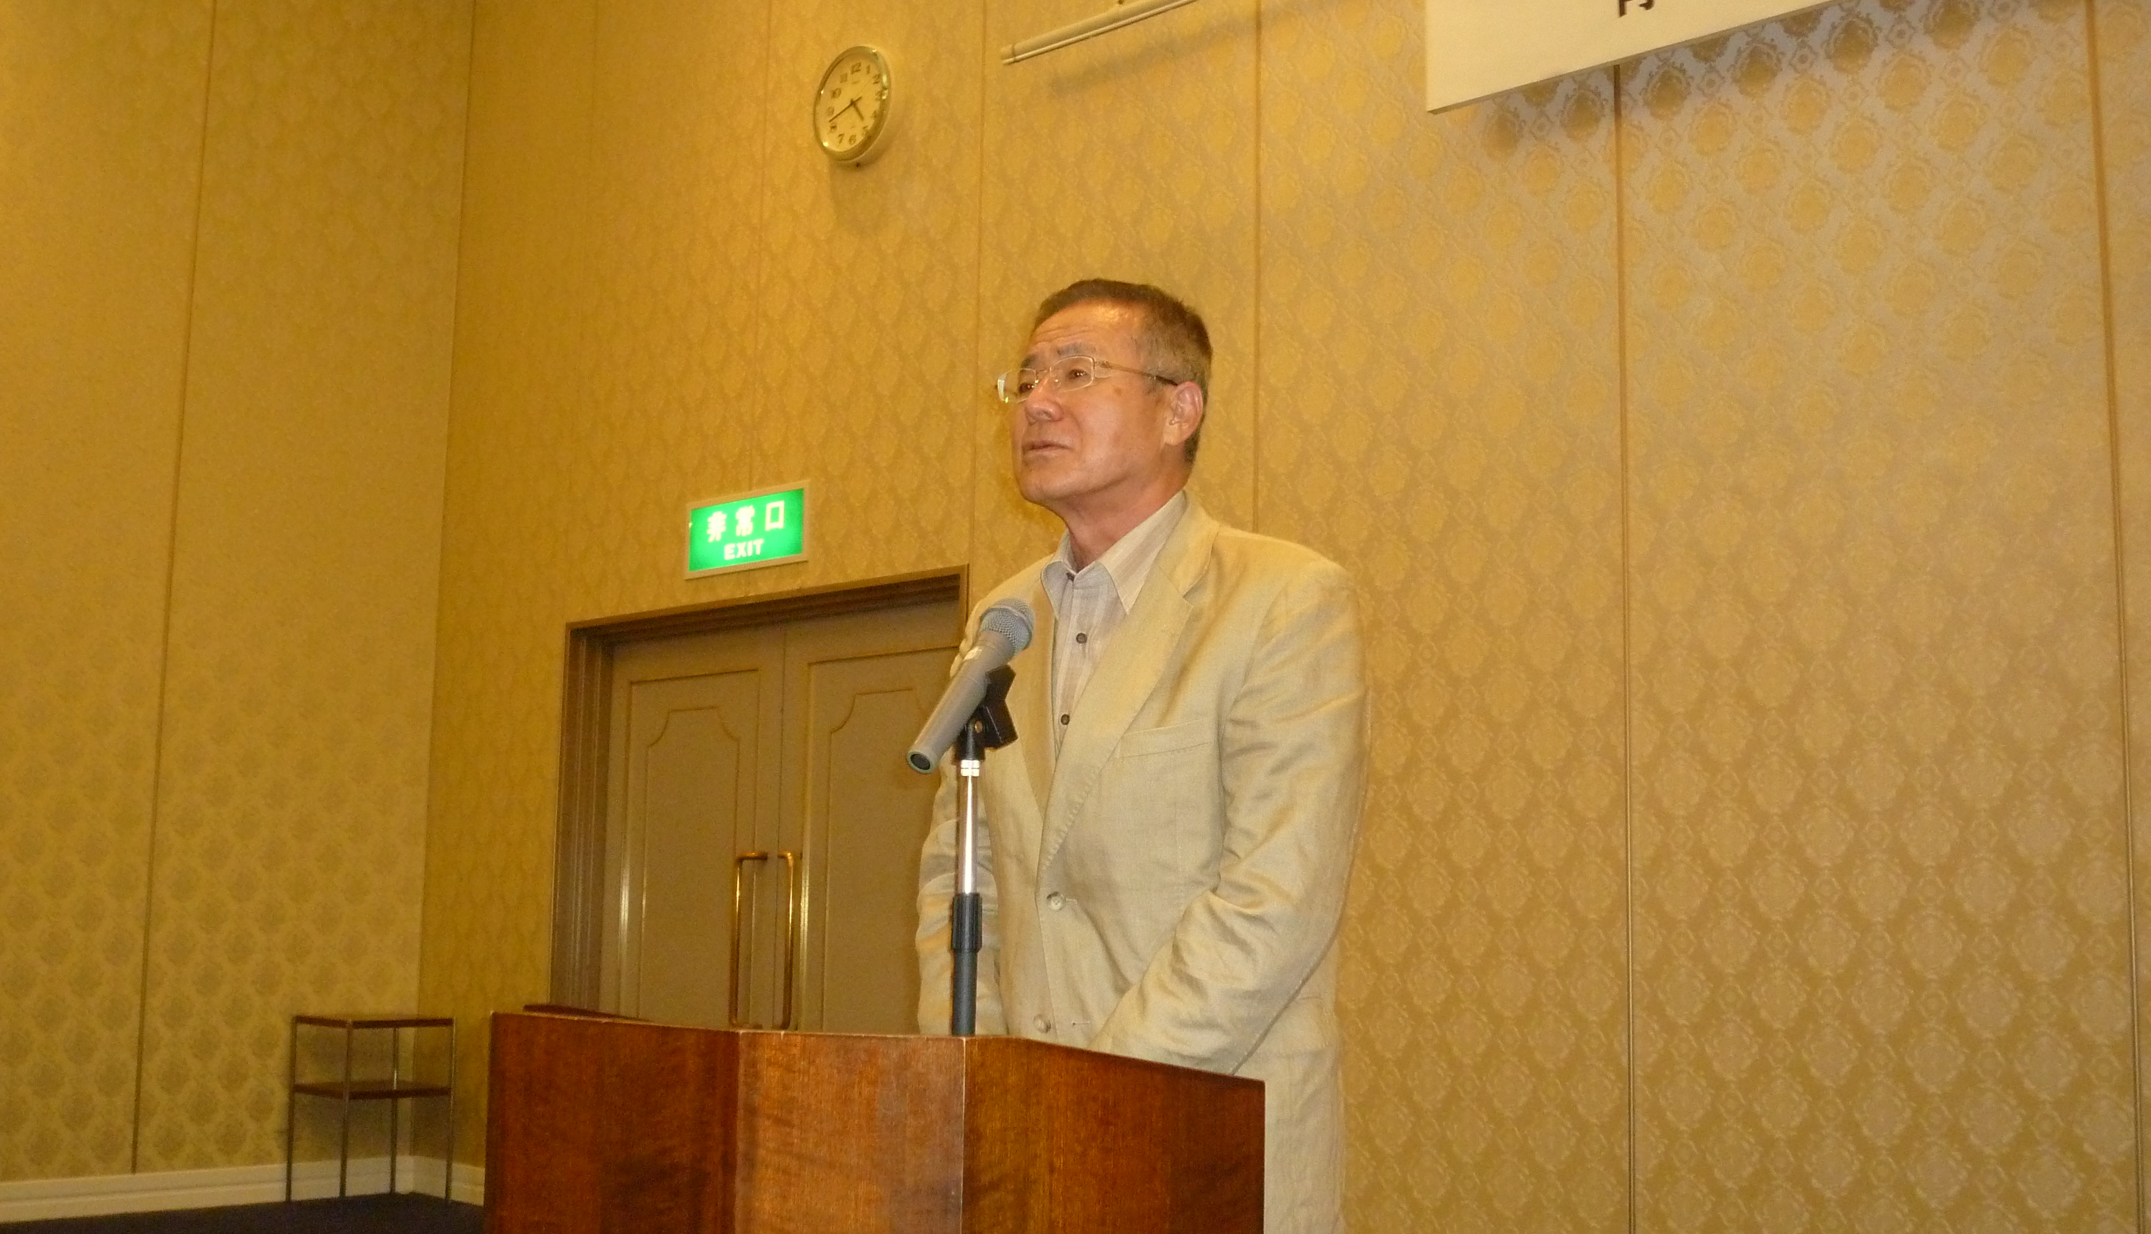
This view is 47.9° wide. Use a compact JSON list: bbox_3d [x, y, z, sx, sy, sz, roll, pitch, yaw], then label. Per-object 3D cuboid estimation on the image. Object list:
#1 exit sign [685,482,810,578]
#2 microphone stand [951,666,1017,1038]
[{"bbox_3d":[-1.059,-0.279,7.850,0.610,0.250,0.035,-6,-10,44],"label":"exit sign"},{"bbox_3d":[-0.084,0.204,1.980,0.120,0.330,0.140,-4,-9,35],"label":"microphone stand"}]

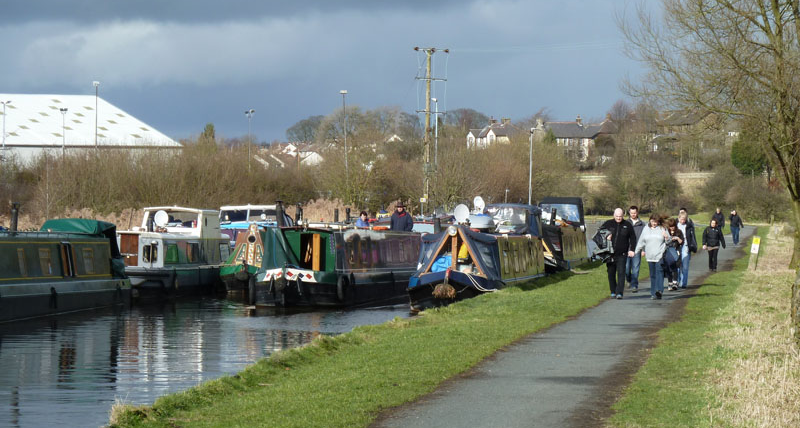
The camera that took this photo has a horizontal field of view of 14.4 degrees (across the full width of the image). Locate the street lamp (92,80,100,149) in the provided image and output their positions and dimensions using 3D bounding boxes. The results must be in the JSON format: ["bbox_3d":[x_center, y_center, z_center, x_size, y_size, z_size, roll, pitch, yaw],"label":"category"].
[{"bbox_3d":[-19.200,-3.400,200.000,0.500,10.000,0.450,0,0,0],"label":"street lamp"}]

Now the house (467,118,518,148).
[{"bbox_3d":[22.788,-18.846,780.000,13.000,10.000,10.000,0,0,19],"label":"house"}]

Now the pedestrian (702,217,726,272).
[{"bbox_3d":[8.840,0.885,89.000,0.630,1.480,0.420,0,0,9],"label":"pedestrian"}]

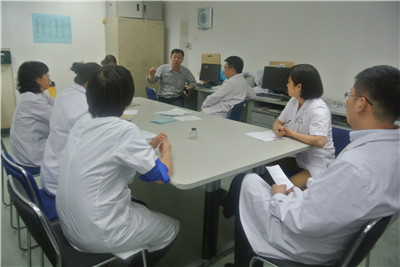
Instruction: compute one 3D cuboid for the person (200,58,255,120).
[{"bbox_3d":[0.239,-0.235,3.455,0.750,1.290,0.560,2,15,-1],"label":"person"}]

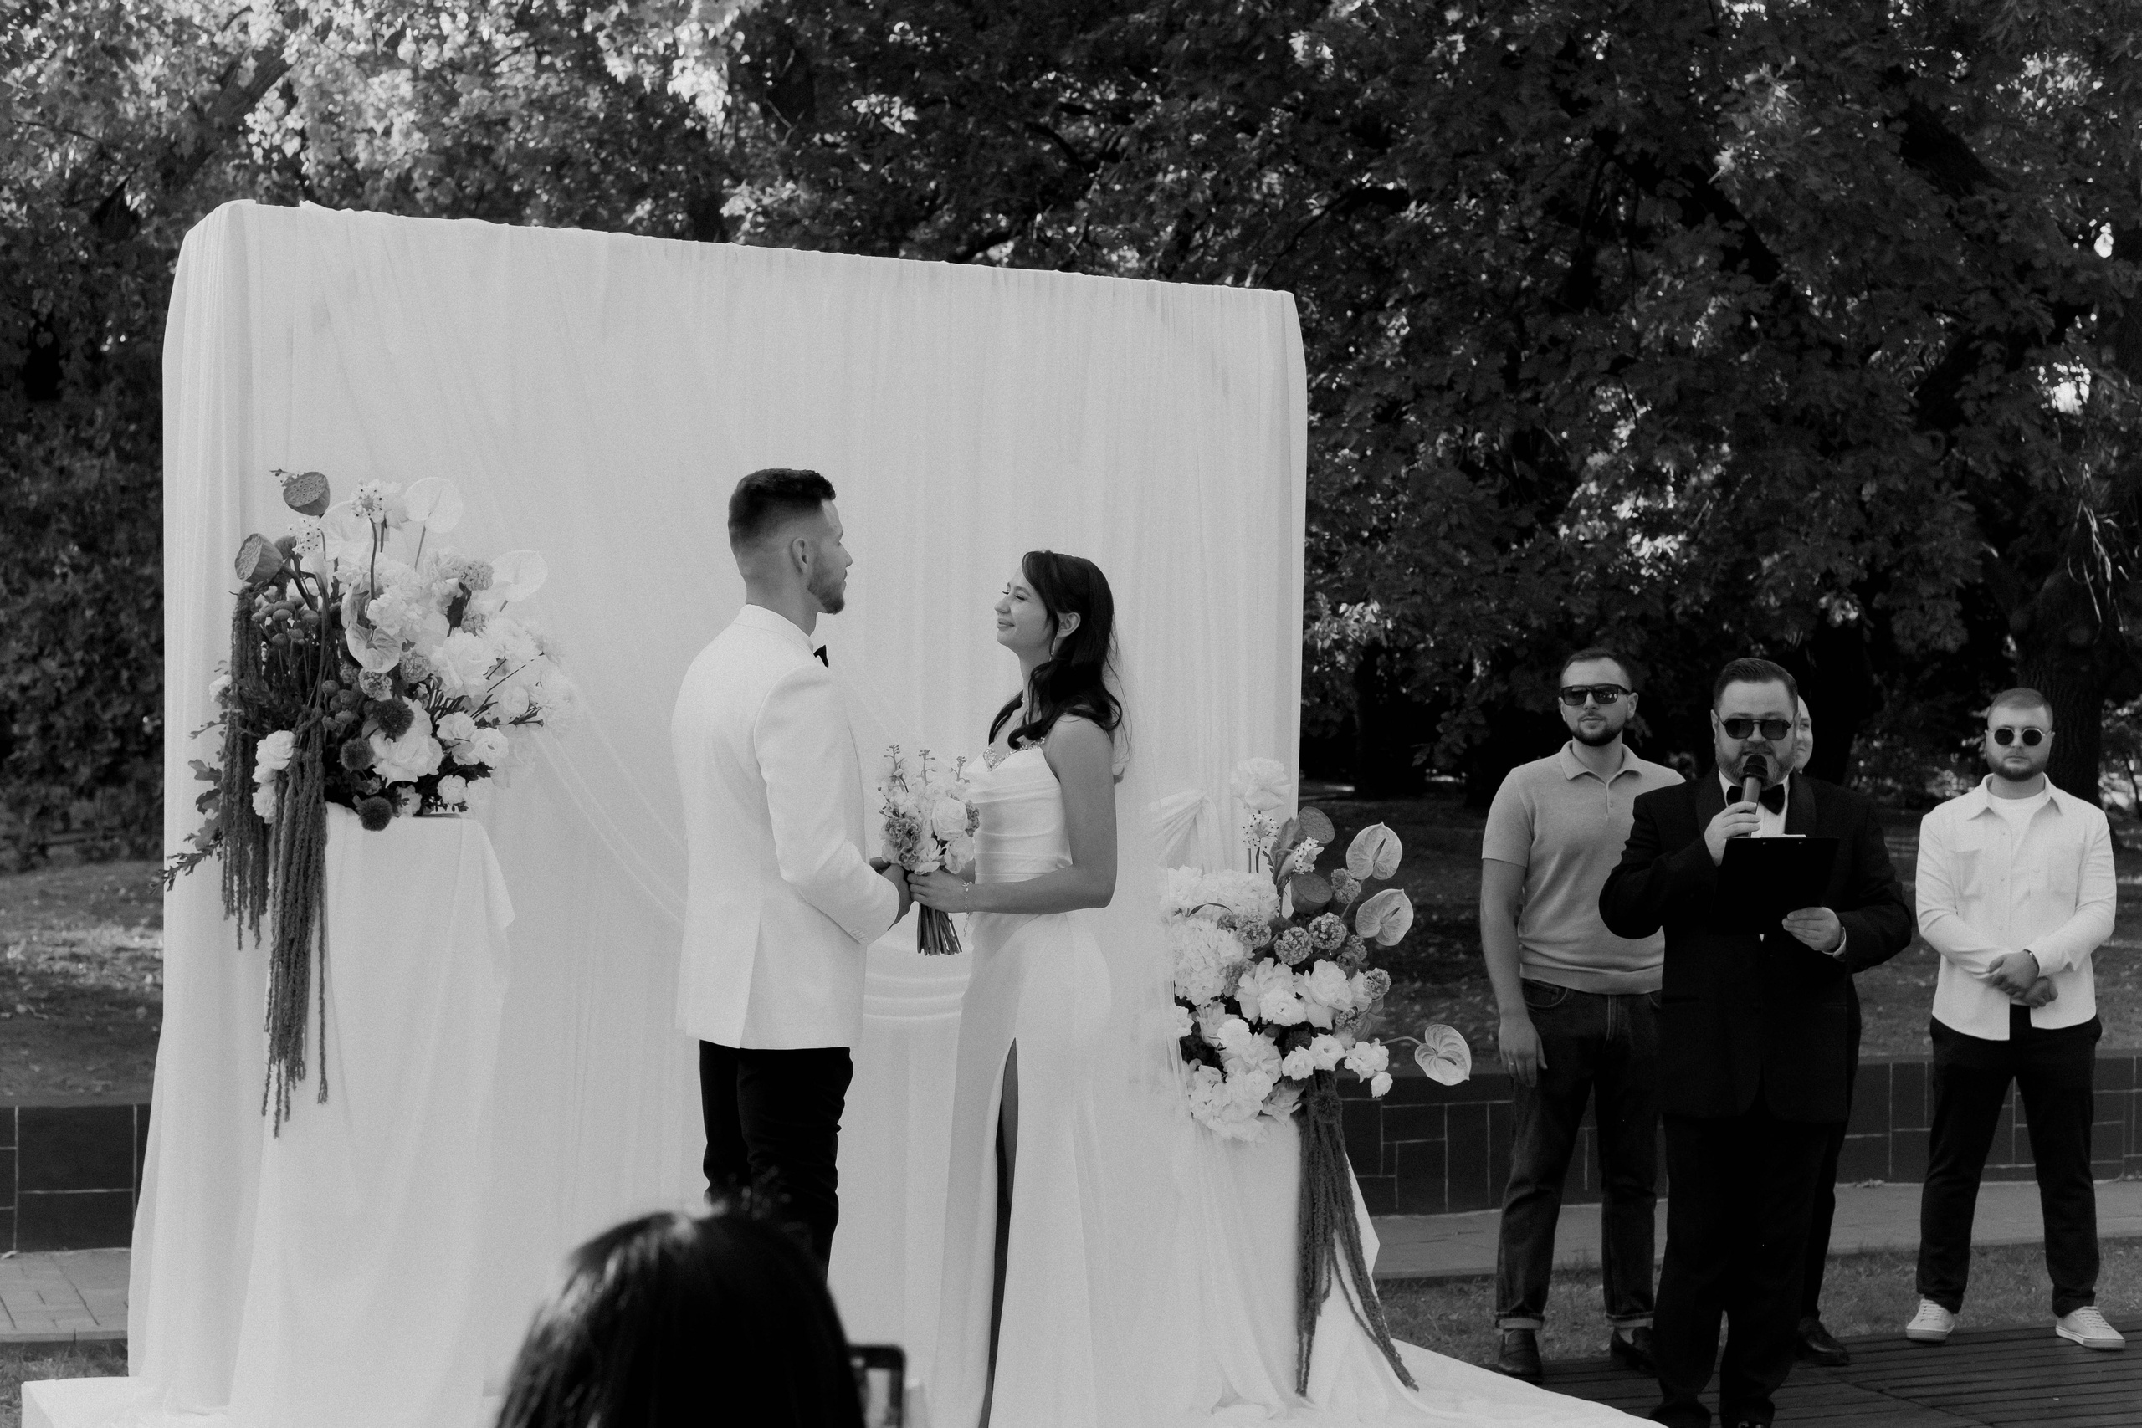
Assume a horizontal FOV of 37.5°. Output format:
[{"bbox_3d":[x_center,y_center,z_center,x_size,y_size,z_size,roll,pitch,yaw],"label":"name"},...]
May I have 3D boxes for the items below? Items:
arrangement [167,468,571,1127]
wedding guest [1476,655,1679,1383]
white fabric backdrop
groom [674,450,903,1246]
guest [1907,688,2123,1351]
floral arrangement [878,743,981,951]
[{"bbox_3d":[-1.366,0.165,6.150,0.730,1.280,0.580,2,-2,-23],"label":"arrangement"},{"bbox_3d":[1.278,0.747,7.913,0.530,1.820,0.360,1,-2,0],"label":"wedding guest"},{"bbox_3d":[-0.703,0.214,7.031,2.550,2.450,0.480,2,-2,-23],"label":"white fabric backdrop"},{"bbox_3d":[-0.510,0.480,5.464,0.480,1.820,0.540,2,-3,-30],"label":"groom"},{"bbox_3d":[2.542,0.814,8.492,0.570,1.760,0.380,0,-2,12],"label":"guest"},{"bbox_3d":[-0.252,0.240,5.550,0.180,0.370,0.180,1,-2,0],"label":"floral arrangement"}]

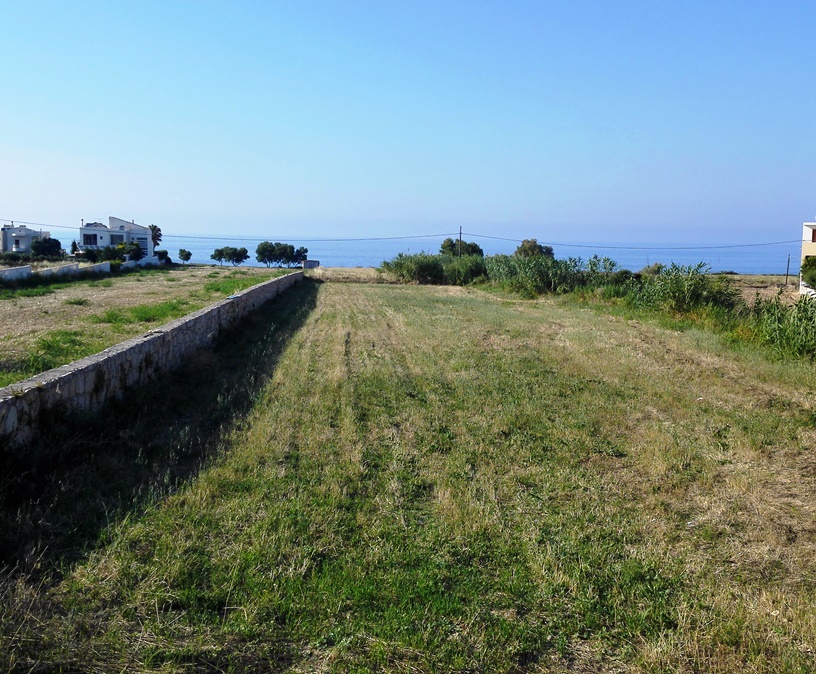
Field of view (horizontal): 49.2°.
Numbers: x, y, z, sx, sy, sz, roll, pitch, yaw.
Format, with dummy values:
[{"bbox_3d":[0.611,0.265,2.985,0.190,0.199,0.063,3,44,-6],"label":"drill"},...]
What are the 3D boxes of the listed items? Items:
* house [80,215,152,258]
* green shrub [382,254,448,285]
[{"bbox_3d":[-56.357,-19.107,172.432,13.200,7.800,10.500,-1,7,-19],"label":"house"},{"bbox_3d":[0.555,-7.211,94.184,6.800,3.330,5.000,1,6,0],"label":"green shrub"}]

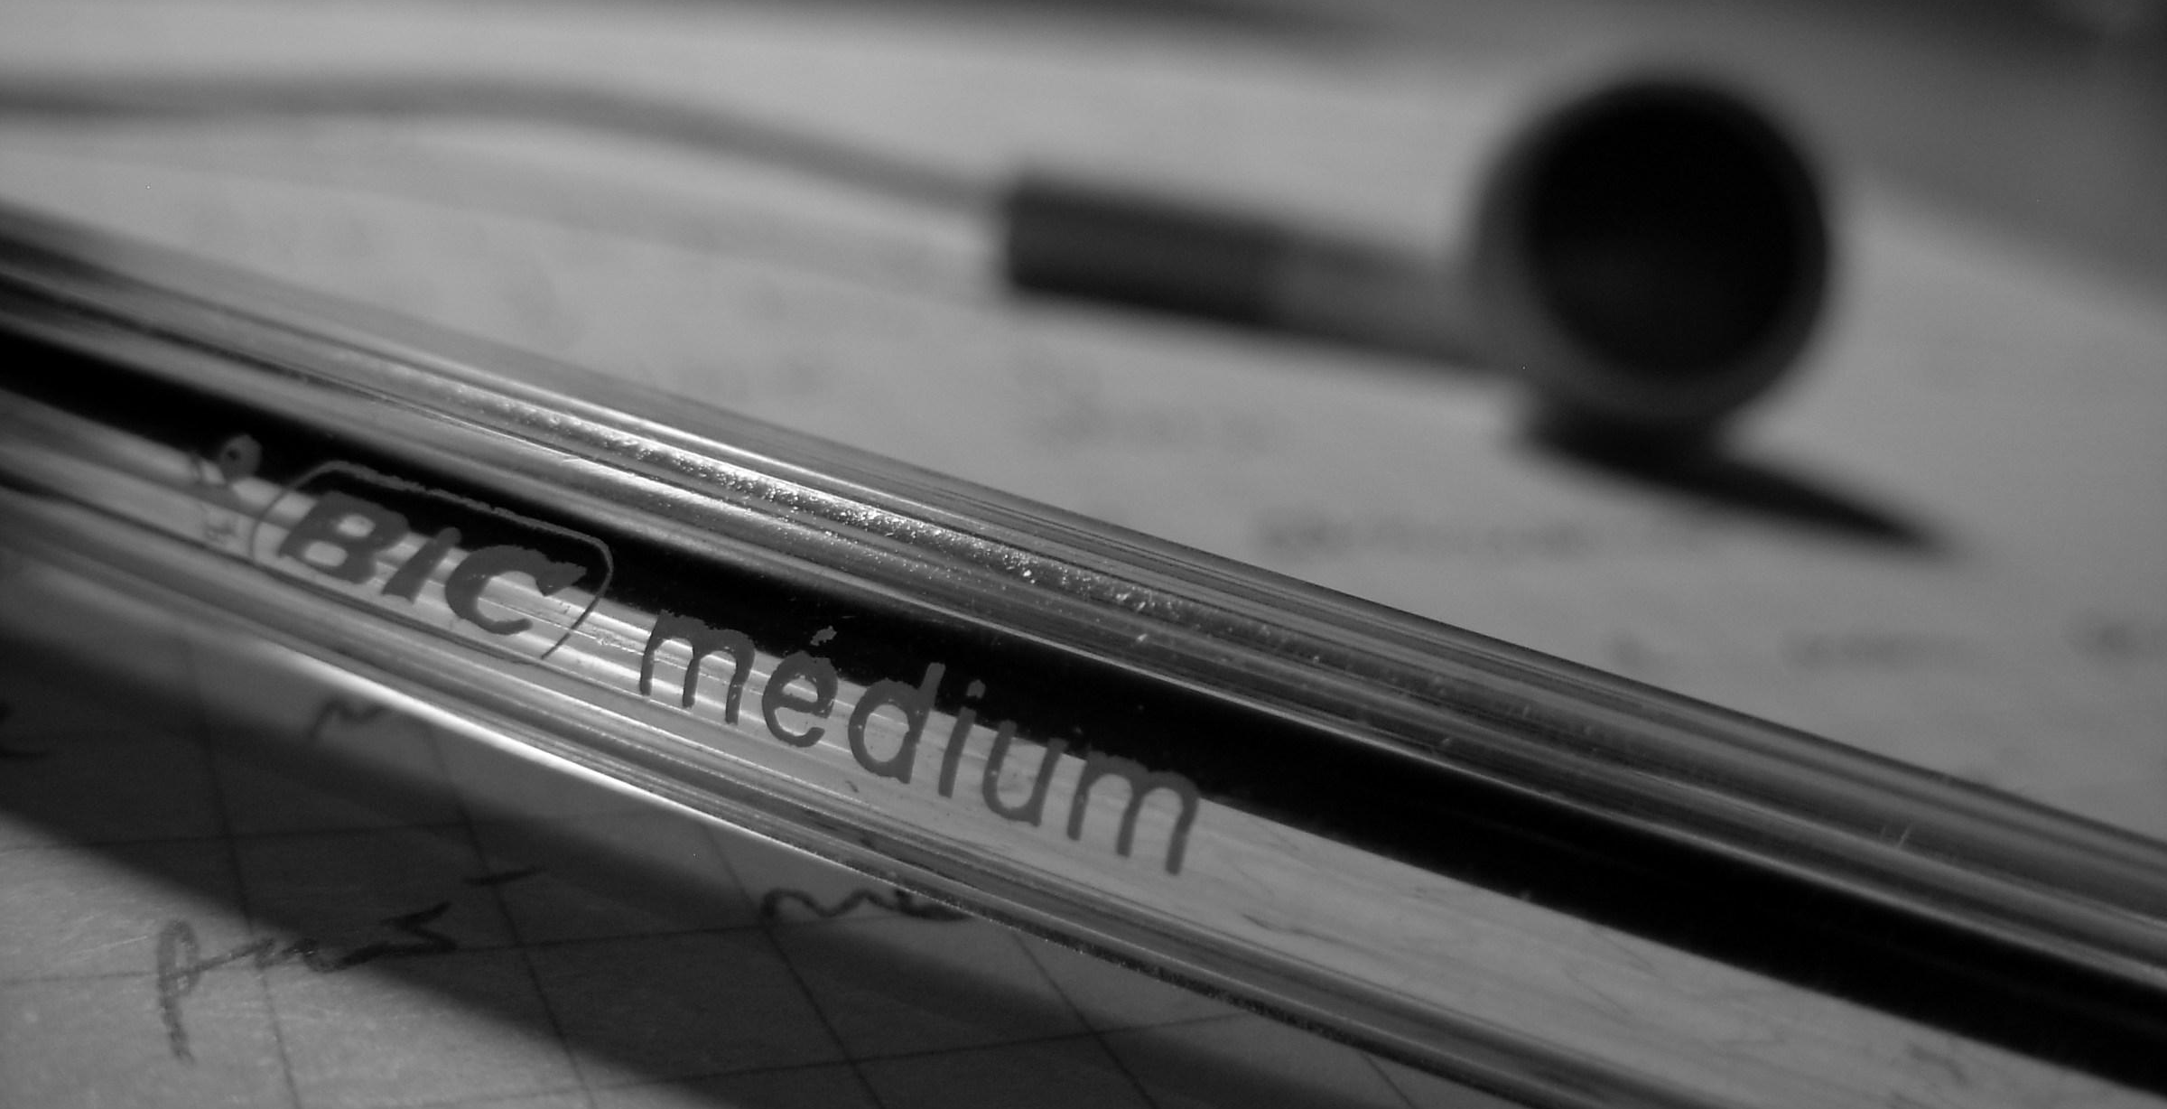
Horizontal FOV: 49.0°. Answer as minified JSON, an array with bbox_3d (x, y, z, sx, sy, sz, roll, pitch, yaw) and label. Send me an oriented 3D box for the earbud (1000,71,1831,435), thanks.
[{"bbox_3d":[0.015,-0.015,0.108,0.036,0.016,0.015,9,8,0],"label":"earbud"}]

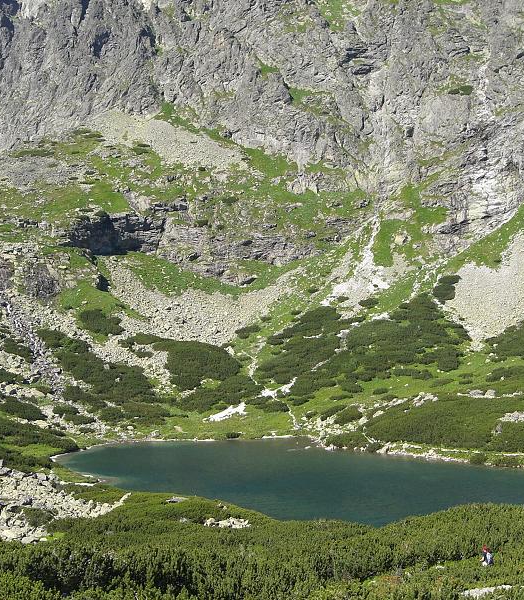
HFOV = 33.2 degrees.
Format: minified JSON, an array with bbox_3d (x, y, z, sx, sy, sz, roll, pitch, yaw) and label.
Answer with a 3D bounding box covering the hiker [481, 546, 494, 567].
[{"bbox_3d":[10.050,11.700,39.000,0.600,1.700,0.520,0,-2,0],"label":"hiker"}]

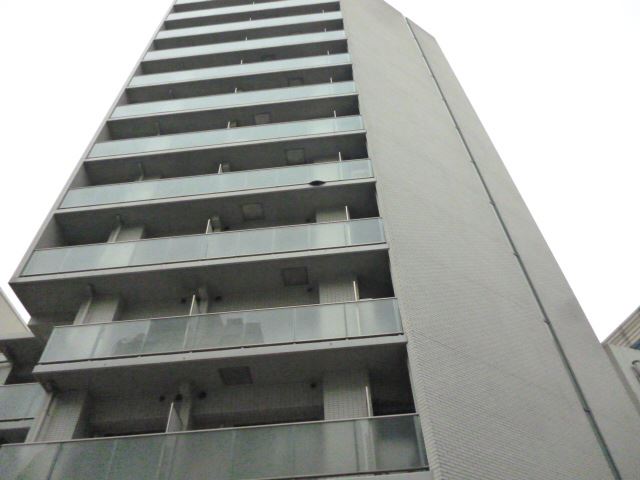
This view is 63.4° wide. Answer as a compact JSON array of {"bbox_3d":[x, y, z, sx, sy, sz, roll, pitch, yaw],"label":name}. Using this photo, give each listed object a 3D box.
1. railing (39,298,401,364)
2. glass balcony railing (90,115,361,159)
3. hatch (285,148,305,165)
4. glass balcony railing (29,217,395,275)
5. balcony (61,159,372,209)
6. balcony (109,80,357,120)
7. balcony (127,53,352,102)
[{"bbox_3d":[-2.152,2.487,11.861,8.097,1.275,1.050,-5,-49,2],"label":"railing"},{"bbox_3d":[-3.297,-3.601,18.299,9.649,1.026,0.100,-5,-49,2],"label":"glass balcony railing"},{"bbox_3d":[-0.836,-2.889,18.012,0.628,0.060,0.620,-5,-49,2],"label":"hatch"},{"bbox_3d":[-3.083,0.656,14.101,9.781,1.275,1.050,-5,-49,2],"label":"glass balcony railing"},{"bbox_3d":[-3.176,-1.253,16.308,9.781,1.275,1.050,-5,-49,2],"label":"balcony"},{"bbox_3d":[-3.390,-5.510,20.506,9.649,1.026,0.100,-5,-49,2],"label":"balcony"},{"bbox_3d":[-3.452,-6.942,22.964,9.781,1.275,1.150,-5,-49,2],"label":"balcony"}]

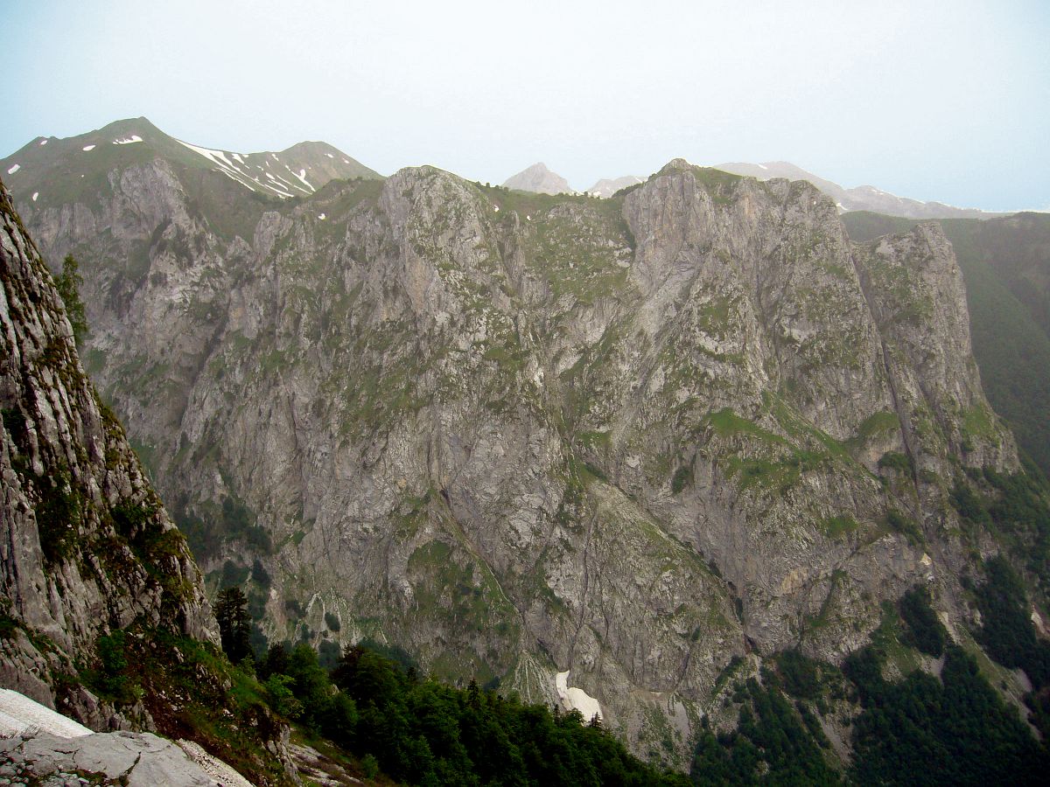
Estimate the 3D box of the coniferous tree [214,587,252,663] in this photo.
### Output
[{"bbox_3d":[-23.294,19.161,85.000,3.400,7.800,3.400,0,5,0],"label":"coniferous tree"}]

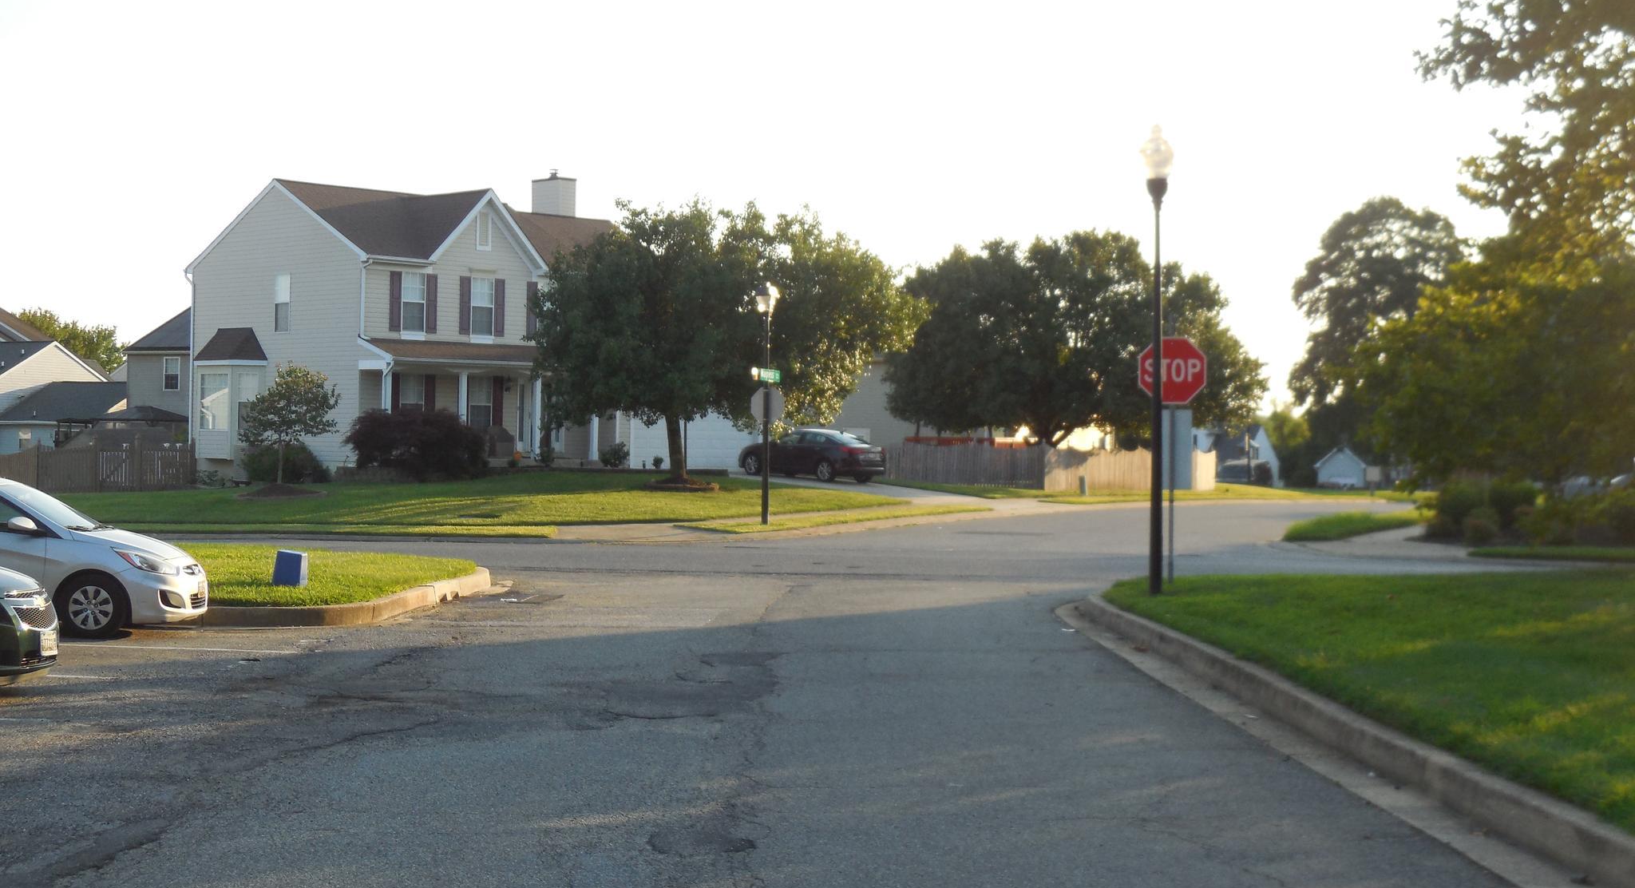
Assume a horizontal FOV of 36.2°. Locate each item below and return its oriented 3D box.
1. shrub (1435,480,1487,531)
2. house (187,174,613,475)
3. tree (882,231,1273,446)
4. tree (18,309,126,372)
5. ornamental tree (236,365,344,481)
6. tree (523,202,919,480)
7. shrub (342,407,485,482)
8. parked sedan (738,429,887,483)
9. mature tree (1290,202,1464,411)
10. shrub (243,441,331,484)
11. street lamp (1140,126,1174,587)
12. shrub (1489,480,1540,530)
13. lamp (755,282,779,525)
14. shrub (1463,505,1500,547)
[{"bbox_3d":[11.958,1.151,46.500,0.980,0.970,0.950,0,0,14],"label":"shrub"},{"bbox_3d":[-10.000,-3.650,73.000,9.100,9.000,14.300,0,0,41],"label":"house"},{"bbox_3d":[9.356,-3.111,91.000,13.600,9.200,12.300,0,0,6],"label":"tree"},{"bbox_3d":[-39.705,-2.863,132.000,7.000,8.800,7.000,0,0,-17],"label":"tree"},{"bbox_3d":[-13.309,-0.514,63.000,2.600,3.070,2.500,0,0,-12],"label":"ornamental tree"},{"bbox_3d":[-2.368,-2.645,64.000,9.800,7.200,8.800,0,0,0],"label":"tree"},{"bbox_3d":[-10.094,0.000,63.000,3.550,1.850,3.200,0,0,0],"label":"shrub"},{"bbox_3d":[-0.146,0.298,71.300,4.800,1.450,1.840,5,3,42],"label":"parked sedan"},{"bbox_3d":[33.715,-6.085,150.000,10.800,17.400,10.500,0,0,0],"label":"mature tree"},{"bbox_3d":[-13.950,0.487,65.800,2.250,1.170,2.000,0,0,-12],"label":"shrub"},{"bbox_3d":[3.572,-0.879,26.300,0.360,4.920,0.360,0,0,0],"label":"street lamp"},{"bbox_3d":[12.943,1.139,46.500,0.970,0.960,0.950,0,0,16],"label":"shrub"},{"bbox_3d":[-1.092,-0.863,54.200,0.500,5.280,0.500,0,0,-1],"label":"lamp"},{"bbox_3d":[10.268,1.264,38.700,0.580,0.650,0.580,0,0,0],"label":"shrub"}]

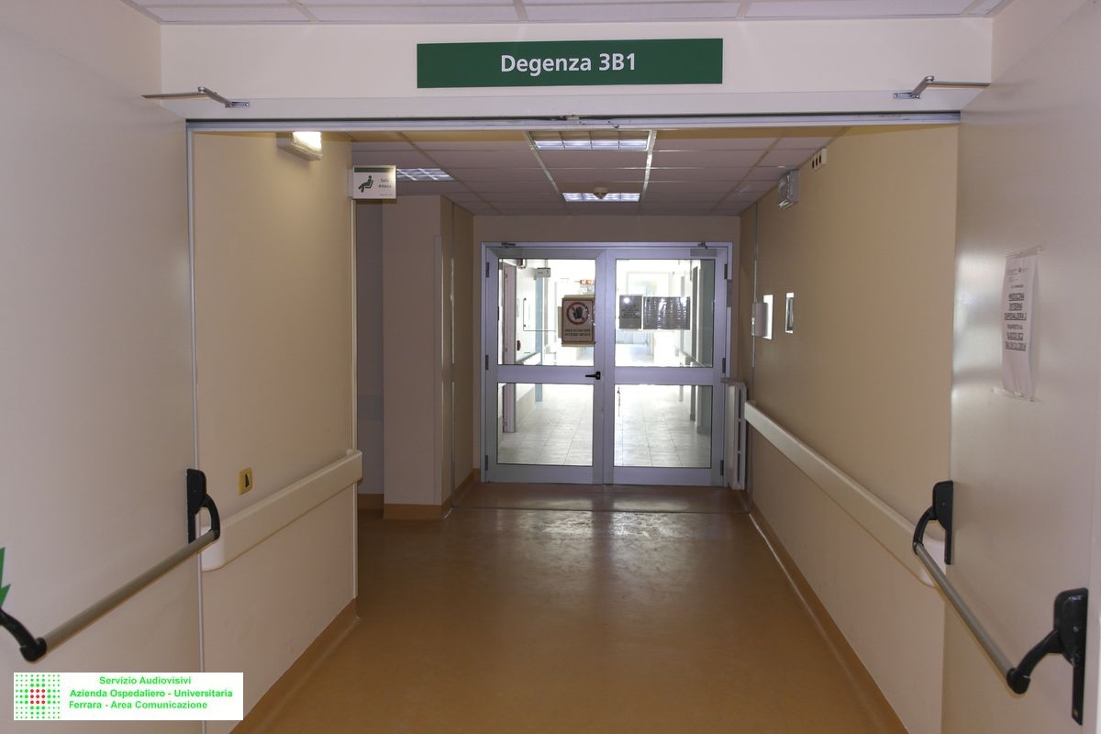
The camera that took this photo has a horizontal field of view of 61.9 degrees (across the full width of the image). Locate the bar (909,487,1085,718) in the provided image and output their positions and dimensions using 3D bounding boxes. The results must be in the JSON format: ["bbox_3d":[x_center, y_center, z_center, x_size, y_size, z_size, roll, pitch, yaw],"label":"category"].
[{"bbox_3d":[1.060,0.510,2.291,0.120,0.260,1.120,1,4,11],"label":"bar"}]

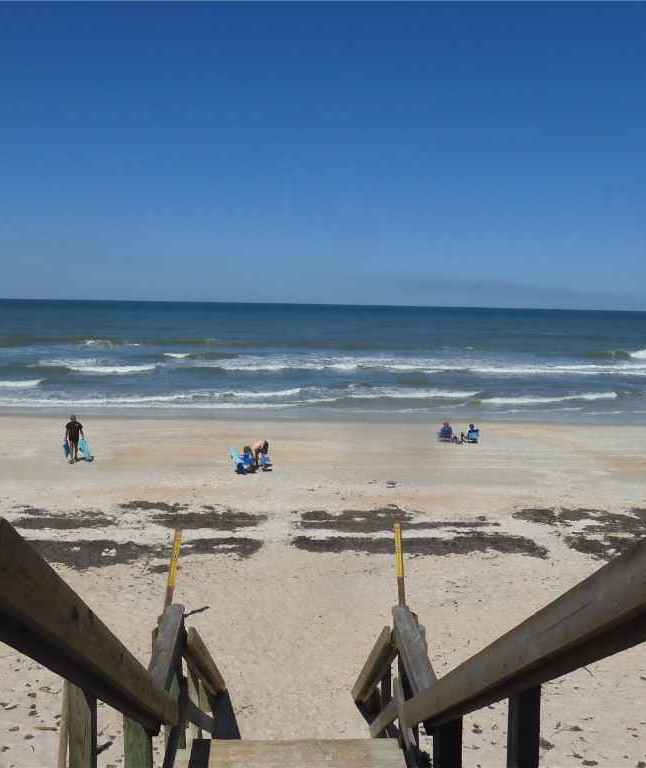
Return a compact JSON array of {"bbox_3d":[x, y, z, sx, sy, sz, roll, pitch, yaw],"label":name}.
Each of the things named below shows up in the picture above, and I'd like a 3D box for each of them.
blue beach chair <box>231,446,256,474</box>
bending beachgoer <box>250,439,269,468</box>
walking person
[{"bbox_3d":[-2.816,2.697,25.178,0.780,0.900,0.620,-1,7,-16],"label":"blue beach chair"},{"bbox_3d":[-2.326,2.570,25.736,0.850,1.050,0.550,-1,7,-17],"label":"bending beachgoer"},{"bbox_3d":[-9.177,2.038,26.194,0.700,1.740,0.500,0,6,-7],"label":"walking person"}]

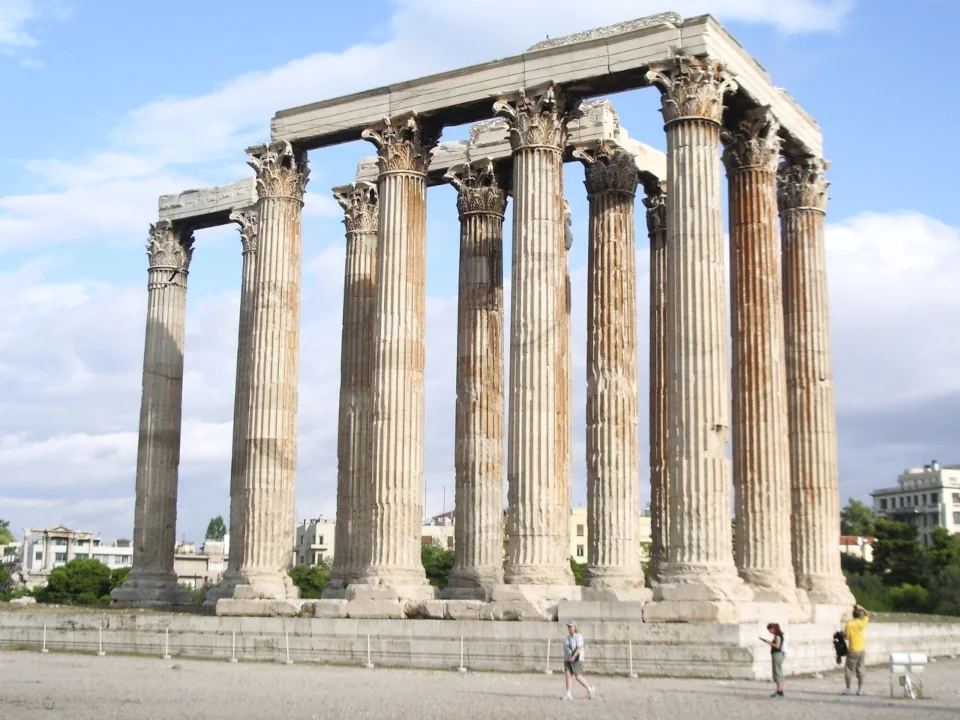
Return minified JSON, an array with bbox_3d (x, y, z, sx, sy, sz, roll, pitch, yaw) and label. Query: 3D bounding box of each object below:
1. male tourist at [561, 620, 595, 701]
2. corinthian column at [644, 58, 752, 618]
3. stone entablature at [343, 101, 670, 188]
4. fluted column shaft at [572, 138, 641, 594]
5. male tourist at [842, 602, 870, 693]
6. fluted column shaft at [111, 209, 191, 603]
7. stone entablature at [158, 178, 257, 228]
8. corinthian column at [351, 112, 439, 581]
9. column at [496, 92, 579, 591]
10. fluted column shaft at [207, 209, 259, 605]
[{"bbox_3d":[2.114,6.514,30.131,0.700,1.660,0.520,2,-10,-7],"label":"male tourist"},{"bbox_3d":[6.666,-1.091,42.731,2.250,16.700,2.250,-5,-11,30],"label":"corinthian column"},{"bbox_3d":[1.605,-7.979,56.352,11.500,1.650,6.550,-5,-11,30],"label":"stone entablature"},{"bbox_3d":[4.782,0.008,50.222,2.250,16.750,2.250,-6,-12,31],"label":"fluted column shaft"},{"bbox_3d":[8.526,6.598,31.544,0.640,1.950,0.450,2,-10,-9],"label":"male tourist"},{"bbox_3d":[-14.142,2.103,61.500,2.500,17.300,2.500,-6,-12,31],"label":"fluted column shaft"},{"bbox_3d":[-11.462,-6.951,61.321,5.450,1.350,1.950,-5,-11,30],"label":"stone entablature"},{"bbox_3d":[-2.796,-0.195,48.269,2.250,16.700,2.250,-5,-11,30],"label":"corinthian column"},{"bbox_3d":[1.932,-0.900,45.608,2.300,16.800,2.300,-6,-12,31],"label":"column"},{"bbox_3d":[-9.411,1.635,58.670,2.350,17.200,2.350,-6,-12,31],"label":"fluted column shaft"}]

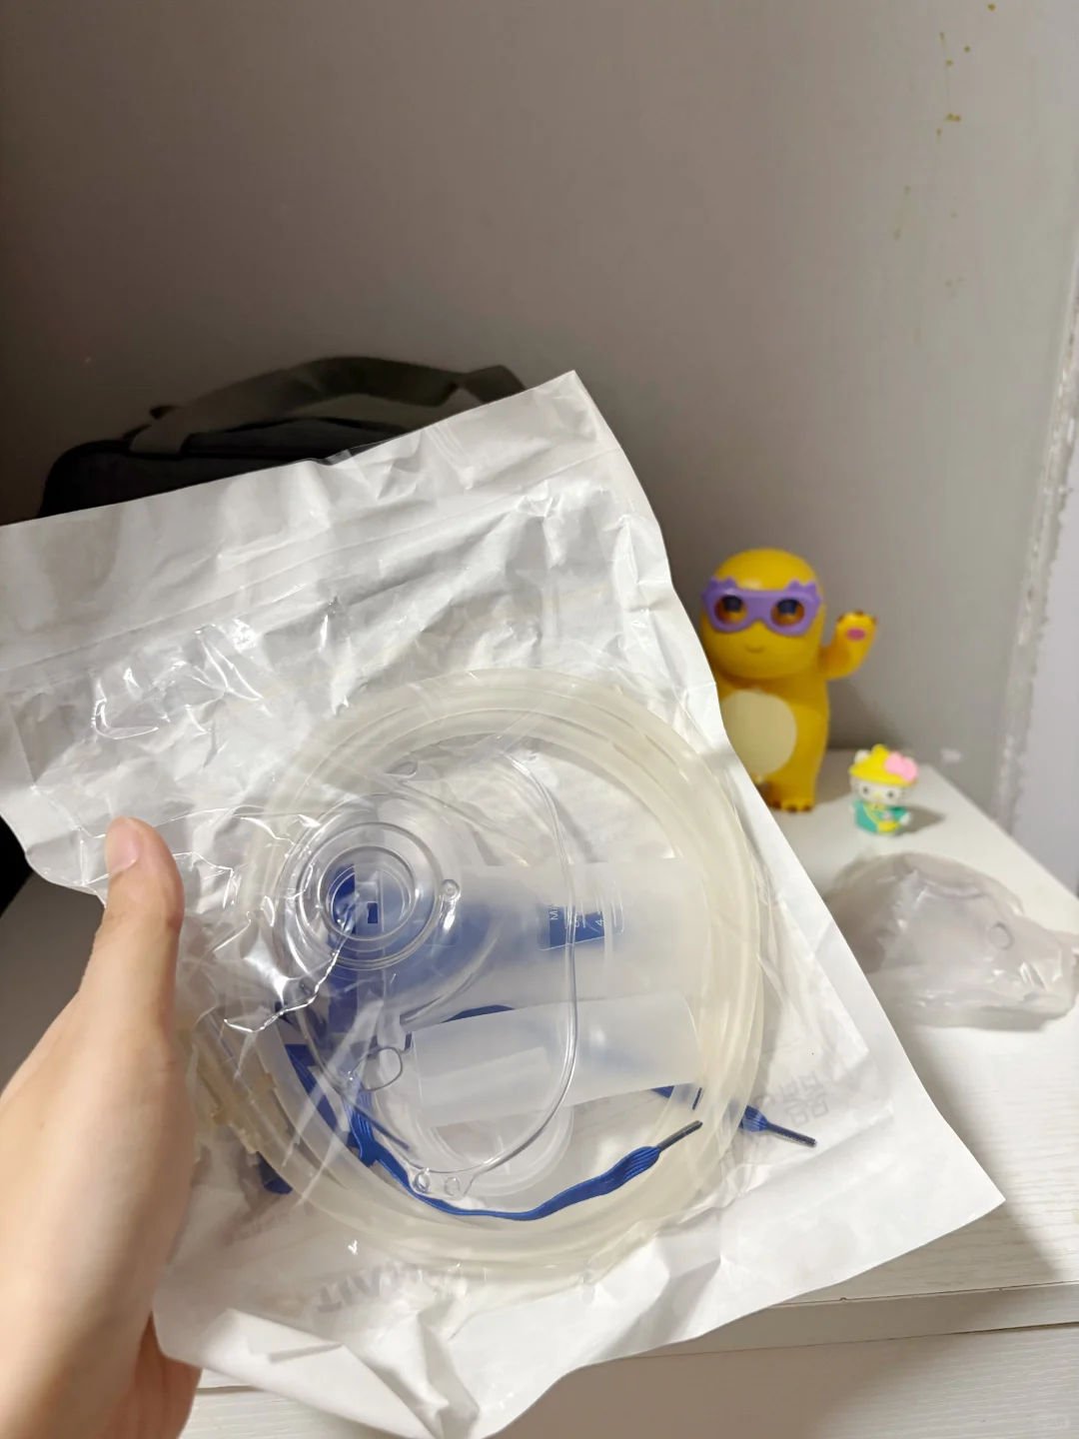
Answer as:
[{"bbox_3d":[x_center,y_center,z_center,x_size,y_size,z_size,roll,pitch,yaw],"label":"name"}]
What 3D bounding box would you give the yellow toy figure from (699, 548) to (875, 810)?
[{"bbox_3d":[0.143,-0.030,0.625,0.100,0.144,0.080,7,21,18],"label":"yellow toy figure"}]

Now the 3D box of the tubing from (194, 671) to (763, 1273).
[{"bbox_3d":[-0.014,0.061,0.268,0.138,0.146,0.050,-10,4,-11],"label":"tubing"}]

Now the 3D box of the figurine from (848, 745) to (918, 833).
[{"bbox_3d":[0.191,0.037,0.593,0.037,0.042,0.030,10,23,25],"label":"figurine"}]

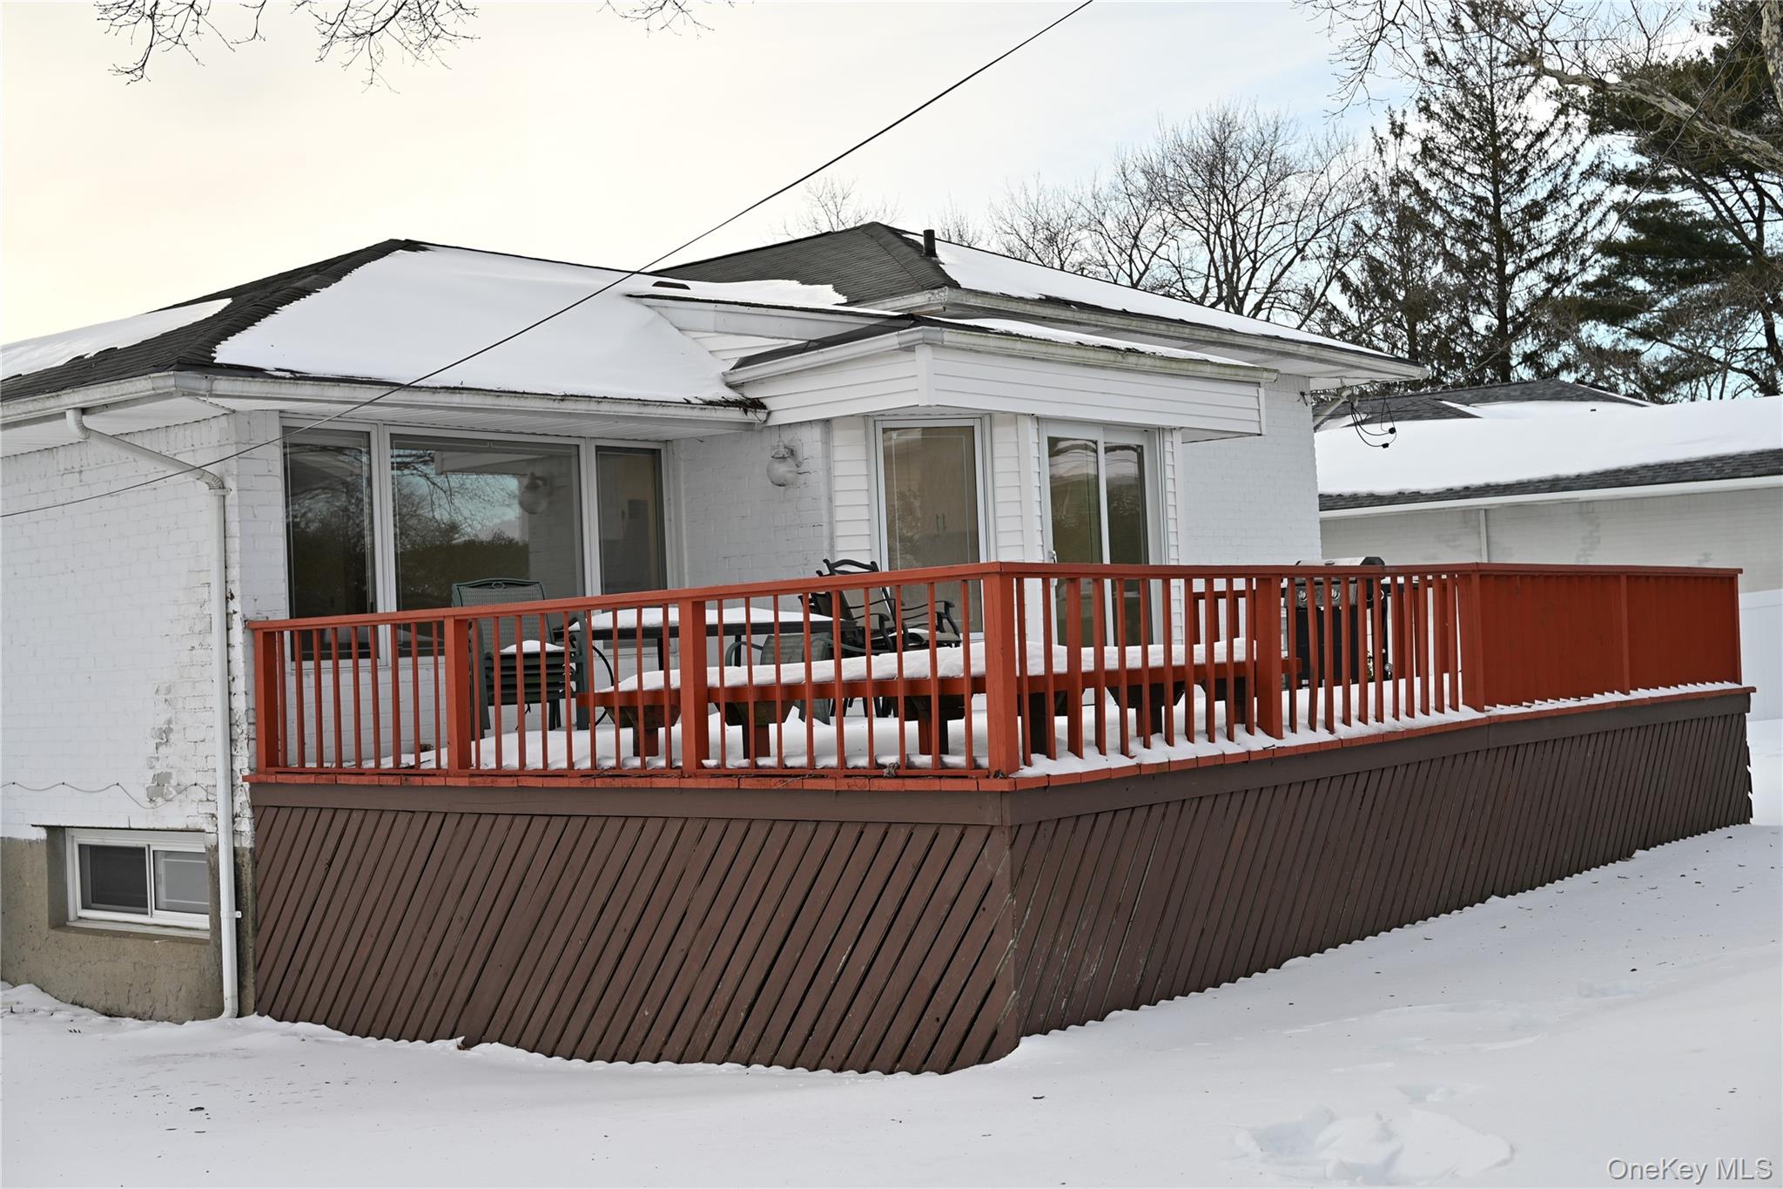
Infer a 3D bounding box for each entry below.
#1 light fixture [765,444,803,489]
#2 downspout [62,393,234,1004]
[{"bbox_3d":[-0.718,-0.888,13.598,0.215,0.317,0.284,-4,-2,42],"label":"light fixture"},{"bbox_3d":[-4.412,0.717,11.840,0.557,3.687,0.790,-4,-2,42],"label":"downspout"}]

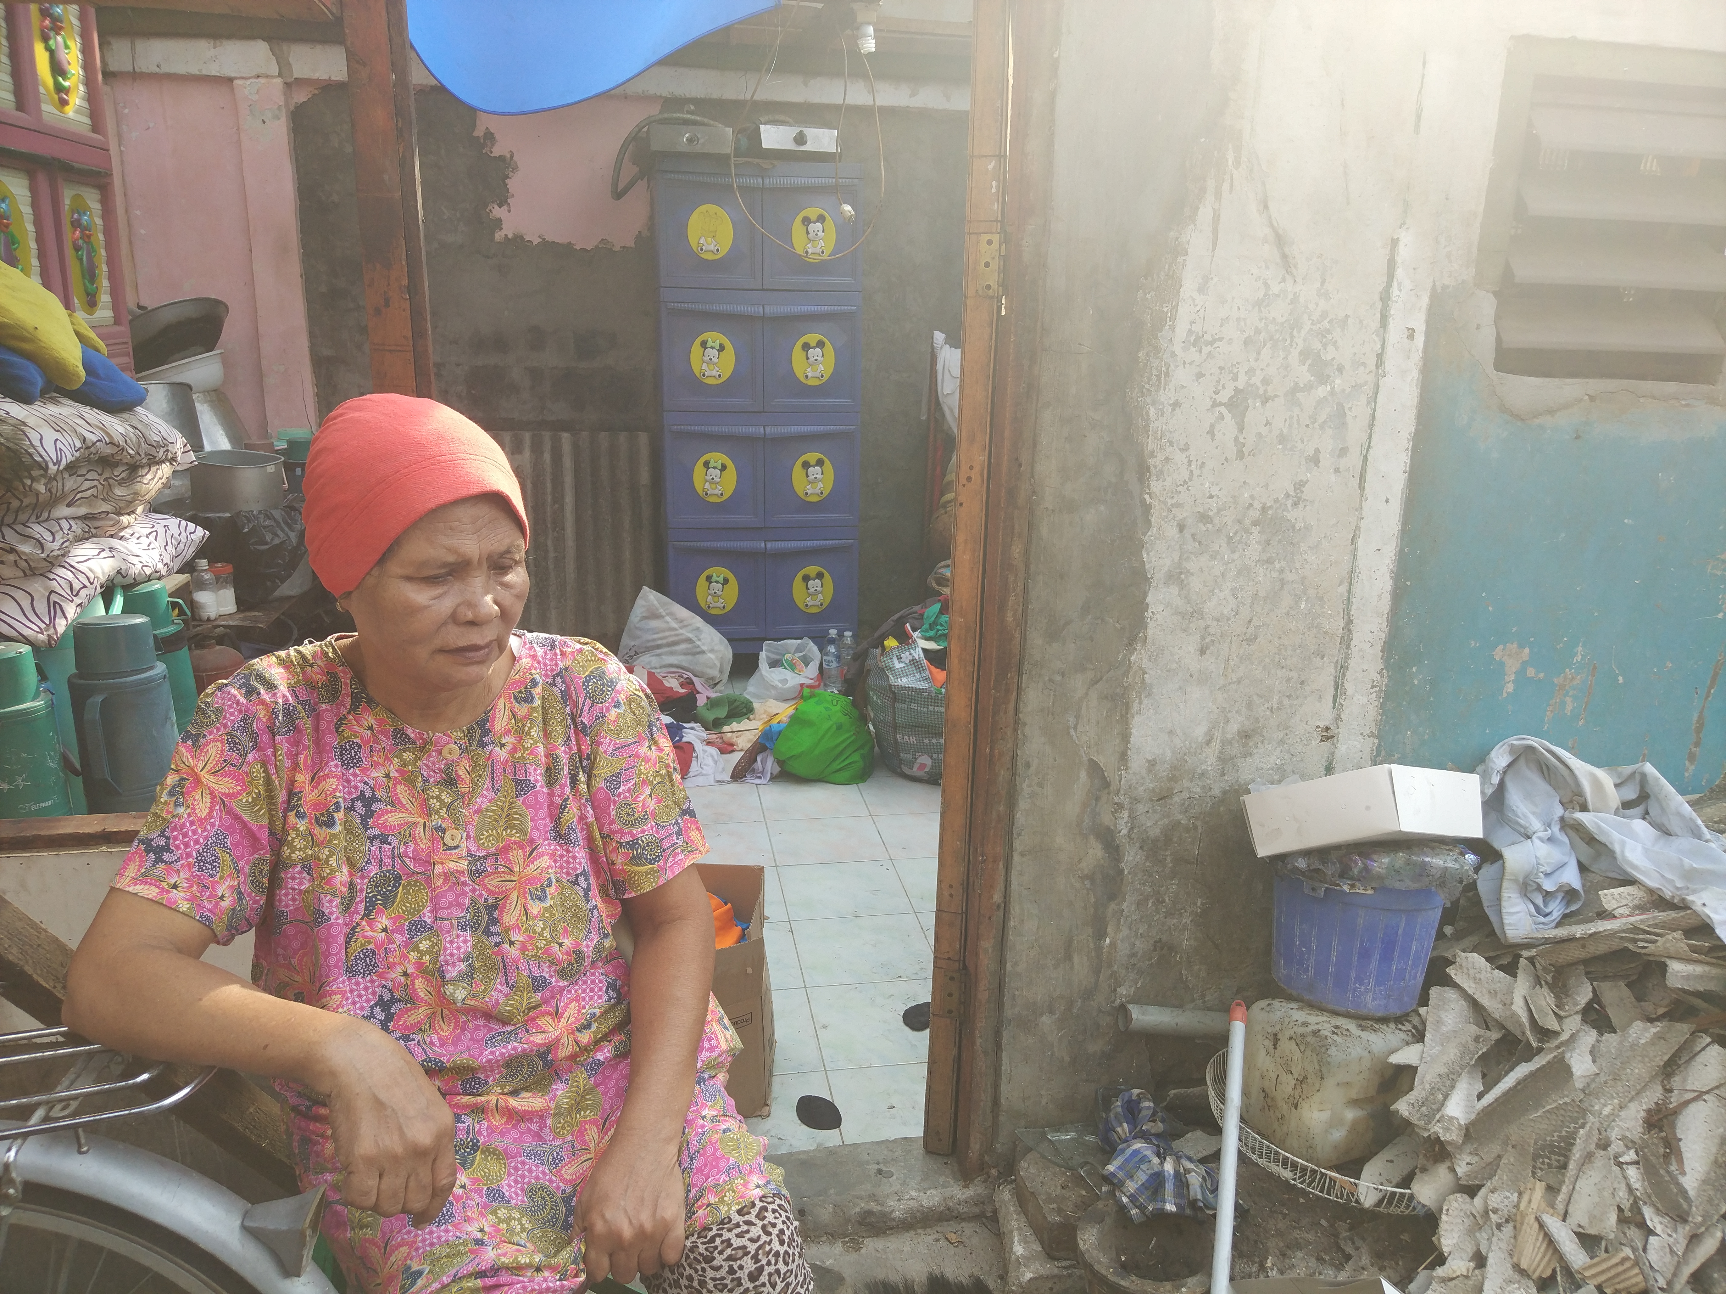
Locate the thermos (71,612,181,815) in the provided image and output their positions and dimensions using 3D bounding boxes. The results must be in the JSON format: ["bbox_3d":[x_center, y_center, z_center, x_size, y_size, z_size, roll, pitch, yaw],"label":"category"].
[{"bbox_3d":[-1.273,0.128,1.972,0.143,0.340,0.178,0,14,-5],"label":"thermos"}]

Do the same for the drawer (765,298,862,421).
[{"bbox_3d":[-0.228,-1.163,4.608,0.372,0.415,0.400,-2,14,-10],"label":"drawer"}]

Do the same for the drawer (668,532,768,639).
[{"bbox_3d":[-0.634,-0.306,4.930,0.398,0.453,0.420,-2,14,-10],"label":"drawer"}]

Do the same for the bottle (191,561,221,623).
[{"bbox_3d":[-1.633,-0.147,2.831,0.062,0.155,0.062,-2,14,-10],"label":"bottle"}]

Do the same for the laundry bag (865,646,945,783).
[{"bbox_3d":[0.284,0.189,3.701,0.470,0.400,0.310,-2,14,-10],"label":"laundry bag"}]

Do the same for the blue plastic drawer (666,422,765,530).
[{"bbox_3d":[-0.608,-0.710,4.651,0.372,0.405,0.400,-2,14,-10],"label":"blue plastic drawer"}]

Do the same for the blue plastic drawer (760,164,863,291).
[{"bbox_3d":[-0.235,-1.678,4.657,0.396,0.461,0.420,-2,14,-10],"label":"blue plastic drawer"}]

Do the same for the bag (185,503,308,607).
[{"bbox_3d":[-1.716,-0.271,3.216,0.376,0.253,0.320,-2,14,-10],"label":"bag"}]

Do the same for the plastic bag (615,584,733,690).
[{"bbox_3d":[-0.765,-0.044,4.602,0.483,0.395,0.340,-2,14,-10],"label":"plastic bag"}]

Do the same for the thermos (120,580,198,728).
[{"bbox_3d":[-1.404,0.058,2.295,0.145,0.370,0.145,-2,14,-10],"label":"thermos"}]

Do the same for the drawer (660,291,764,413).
[{"bbox_3d":[-0.601,-1.157,4.538,0.372,0.425,0.400,-2,14,-10],"label":"drawer"}]

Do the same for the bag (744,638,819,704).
[{"bbox_3d":[-0.313,0.077,4.477,0.301,0.234,0.260,-2,14,-10],"label":"bag"}]

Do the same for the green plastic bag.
[{"bbox_3d":[-0.124,0.267,3.651,0.330,0.270,0.280,-2,14,-10],"label":"green plastic bag"}]

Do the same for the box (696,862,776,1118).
[{"bbox_3d":[-0.362,0.624,2.053,0.360,0.340,0.280,-2,14,-13],"label":"box"}]

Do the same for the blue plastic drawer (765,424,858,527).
[{"bbox_3d":[-0.236,-0.721,4.719,0.372,0.405,0.400,-2,14,-10],"label":"blue plastic drawer"}]

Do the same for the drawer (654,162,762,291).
[{"bbox_3d":[-0.594,-1.597,4.428,0.372,0.430,0.400,-2,14,-10],"label":"drawer"}]

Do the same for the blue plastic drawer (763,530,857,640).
[{"bbox_3d":[-0.243,-0.288,4.827,0.372,0.415,0.400,-2,14,-10],"label":"blue plastic drawer"}]

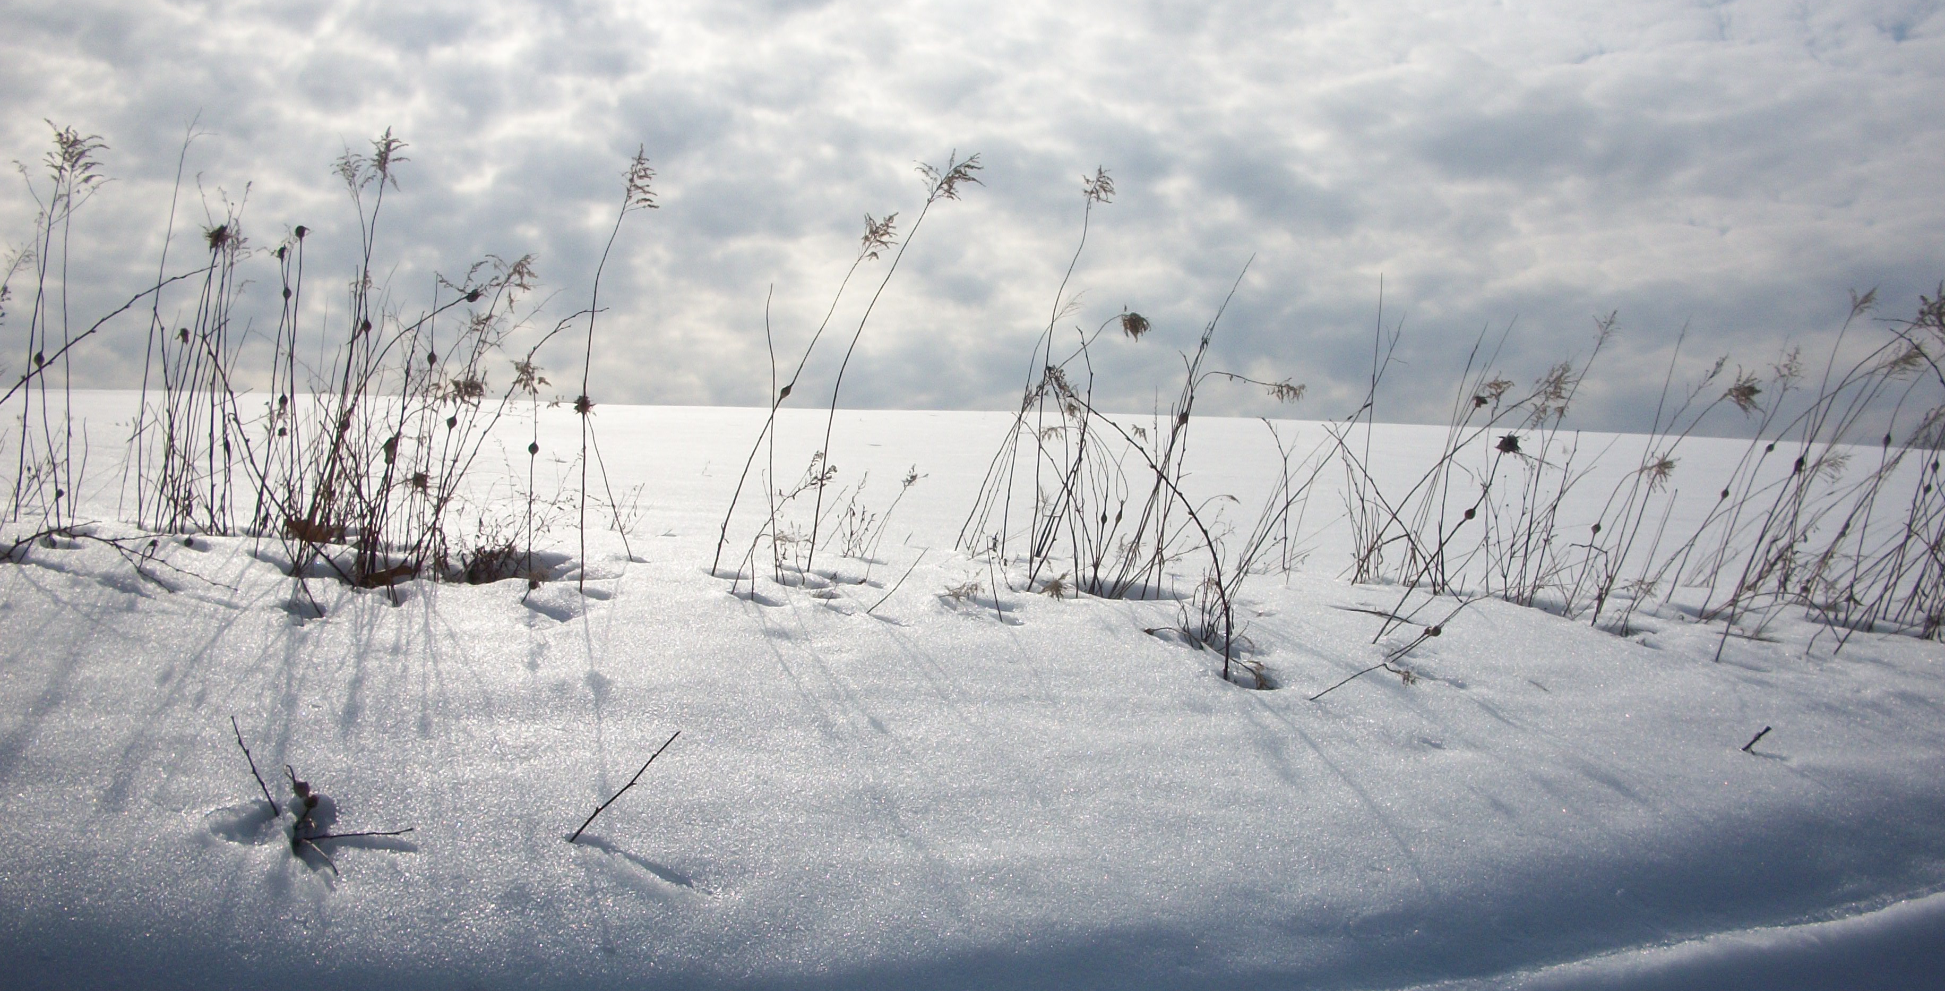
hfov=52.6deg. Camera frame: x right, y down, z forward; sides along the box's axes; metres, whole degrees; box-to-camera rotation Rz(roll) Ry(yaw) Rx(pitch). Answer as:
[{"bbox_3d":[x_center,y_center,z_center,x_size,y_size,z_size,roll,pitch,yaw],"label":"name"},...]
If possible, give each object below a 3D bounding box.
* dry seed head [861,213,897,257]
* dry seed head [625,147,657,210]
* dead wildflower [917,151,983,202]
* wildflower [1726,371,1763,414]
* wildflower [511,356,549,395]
[{"bbox_3d":[-0.193,-0.535,4.050,0.075,0.091,0.070,1,1,0],"label":"dry seed head"},{"bbox_3d":[-0.657,-0.628,3.900,0.063,0.127,0.065,1,1,0],"label":"dry seed head"},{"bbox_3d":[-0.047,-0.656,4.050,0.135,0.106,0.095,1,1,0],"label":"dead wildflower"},{"bbox_3d":[1.649,-0.222,4.200,0.075,0.091,0.070,1,1,0],"label":"wildflower"},{"bbox_3d":[-0.899,-0.241,4.000,0.077,0.077,0.070,1,1,0],"label":"wildflower"}]

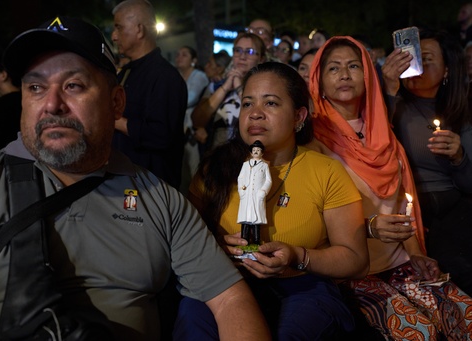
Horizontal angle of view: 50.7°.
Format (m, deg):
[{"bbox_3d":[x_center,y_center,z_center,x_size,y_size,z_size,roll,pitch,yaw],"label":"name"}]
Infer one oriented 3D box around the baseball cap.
[{"bbox_3d":[-0.310,-0.230,0.908,0.175,0.137,0.268,-1,-11,1],"label":"baseball cap"}]

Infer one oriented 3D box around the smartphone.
[{"bbox_3d":[0.566,-0.386,1.632,0.076,0.160,0.009,-9,24,16],"label":"smartphone"}]

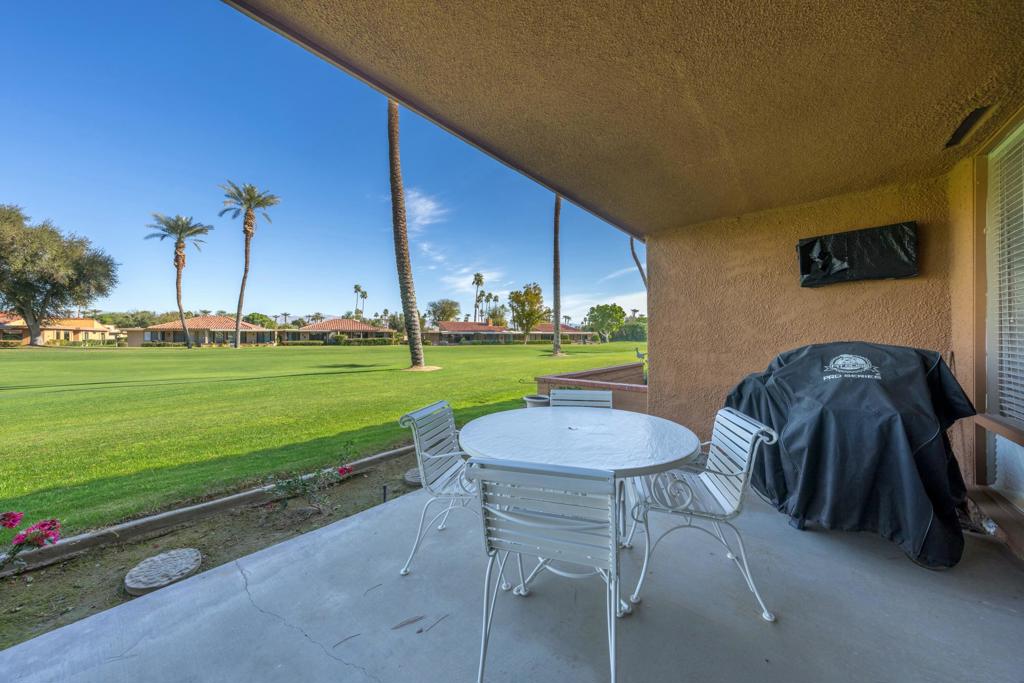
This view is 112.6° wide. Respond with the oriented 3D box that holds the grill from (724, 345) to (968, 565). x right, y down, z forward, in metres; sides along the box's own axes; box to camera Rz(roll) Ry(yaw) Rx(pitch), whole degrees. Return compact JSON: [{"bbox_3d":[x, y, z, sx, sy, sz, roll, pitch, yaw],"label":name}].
[{"bbox_3d":[2.180,0.600,2.360,1.220,1.200,0.740,0,0,37],"label":"grill"}]

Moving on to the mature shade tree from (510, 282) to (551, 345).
[{"bbox_3d":[3.844,-6.051,75.000,9.000,13.601,9.000,0,0,0],"label":"mature shade tree"}]

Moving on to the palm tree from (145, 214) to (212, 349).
[{"bbox_3d":[-46.749,-8.368,48.000,7.000,18.836,7.000,0,0,0],"label":"palm tree"}]

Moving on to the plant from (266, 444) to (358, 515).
[{"bbox_3d":[-1.520,1.030,2.600,0.620,0.460,0.450,0,0,0],"label":"plant"}]

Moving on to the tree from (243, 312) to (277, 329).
[{"bbox_3d":[-55.500,-2.900,75.000,8.000,6.900,8.000,0,0,0],"label":"tree"}]

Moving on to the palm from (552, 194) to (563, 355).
[{"bbox_3d":[3.550,-7.400,26.700,6.000,17.000,6.000,0,0,0],"label":"palm"}]

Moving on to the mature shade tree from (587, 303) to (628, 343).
[{"bbox_3d":[23.300,-4.600,83.000,9.200,9.500,9.200,0,0,0],"label":"mature shade tree"}]

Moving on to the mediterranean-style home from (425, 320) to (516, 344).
[{"bbox_3d":[-8.300,-1.850,68.000,17.000,4.800,13.000,0,0,-14],"label":"mediterranean-style home"}]

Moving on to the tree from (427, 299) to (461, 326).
[{"bbox_3d":[-19.663,-5.700,98.000,9.800,13.000,9.800,0,0,0],"label":"tree"}]

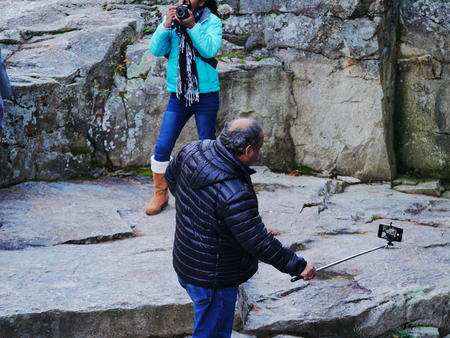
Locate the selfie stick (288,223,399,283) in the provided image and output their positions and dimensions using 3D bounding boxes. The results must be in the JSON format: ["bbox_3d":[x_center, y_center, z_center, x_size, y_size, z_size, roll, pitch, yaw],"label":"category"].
[{"bbox_3d":[0.588,0.421,16.531,0.135,0.130,0.888,11,17,35],"label":"selfie stick"}]

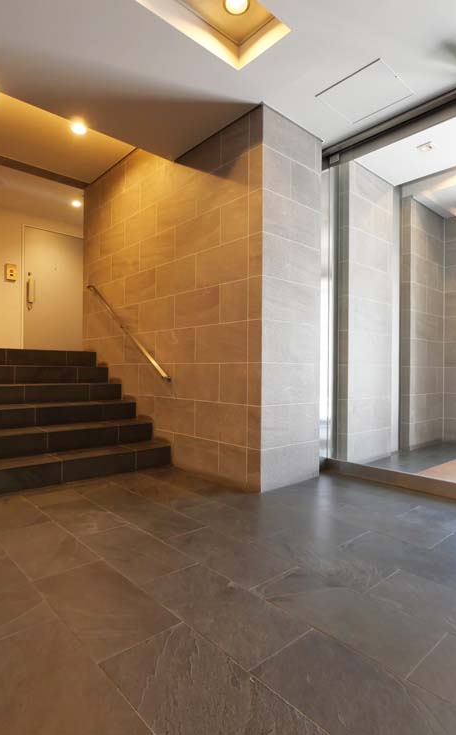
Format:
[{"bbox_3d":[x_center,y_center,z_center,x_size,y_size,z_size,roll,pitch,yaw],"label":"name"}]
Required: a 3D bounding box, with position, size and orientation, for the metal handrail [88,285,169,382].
[{"bbox_3d":[-1.106,-0.434,4.177,0.090,0.060,2.010,1,32,-43],"label":"metal handrail"}]

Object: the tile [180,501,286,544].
[{"bbox_3d":[-0.007,0.883,2.289,0.298,0.013,0.596,1,-1,-43],"label":"tile"}]

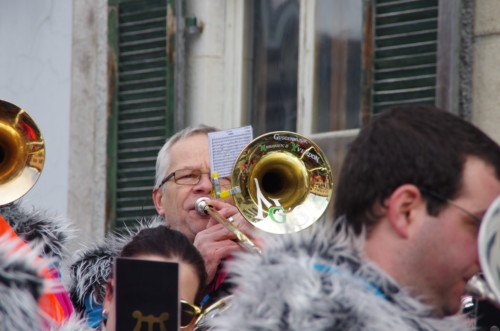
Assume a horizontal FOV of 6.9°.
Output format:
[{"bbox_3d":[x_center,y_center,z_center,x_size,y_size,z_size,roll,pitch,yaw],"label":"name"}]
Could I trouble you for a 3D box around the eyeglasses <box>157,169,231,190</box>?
[{"bbox_3d":[-0.117,0.052,8.931,0.137,0.044,0.138,1,-20,-19],"label":"eyeglasses"}]

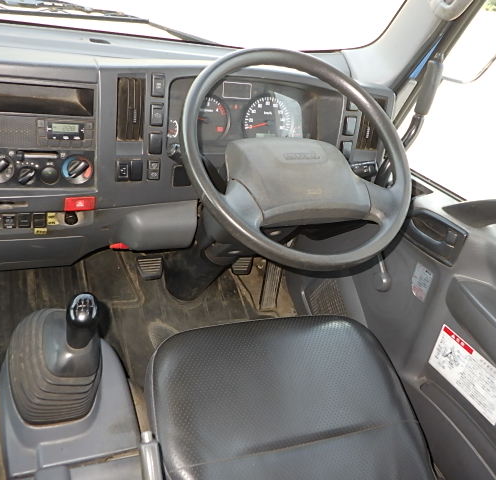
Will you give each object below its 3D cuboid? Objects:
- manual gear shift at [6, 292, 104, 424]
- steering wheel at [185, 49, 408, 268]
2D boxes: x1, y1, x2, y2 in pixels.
[{"bbox_3d":[-0.330,0.155,0.879,0.150,0.240,0.220,-3,31,-26],"label":"manual gear shift"},{"bbox_3d":[0.086,-0.138,0.907,0.420,0.110,0.420,1,69,-20],"label":"steering wheel"}]

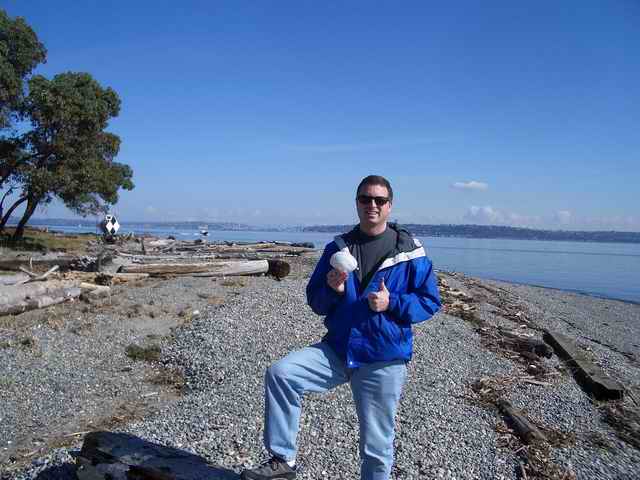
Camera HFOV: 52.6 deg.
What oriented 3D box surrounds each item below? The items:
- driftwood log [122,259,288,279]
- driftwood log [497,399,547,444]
[{"bbox_3d":[-3.660,0.910,20.700,5.400,0.560,0.560,2,1,-2],"label":"driftwood log"},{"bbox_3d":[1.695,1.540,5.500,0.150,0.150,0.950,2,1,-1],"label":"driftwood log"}]

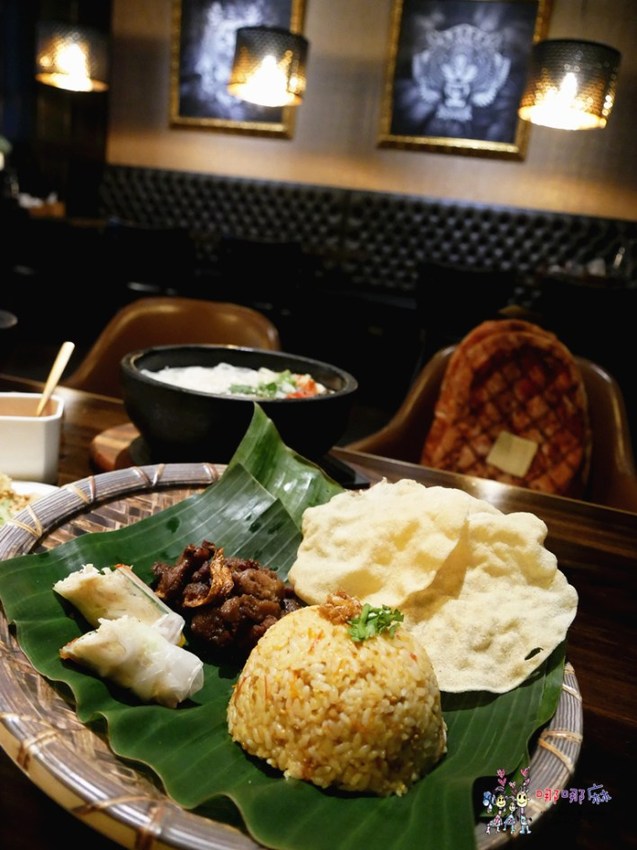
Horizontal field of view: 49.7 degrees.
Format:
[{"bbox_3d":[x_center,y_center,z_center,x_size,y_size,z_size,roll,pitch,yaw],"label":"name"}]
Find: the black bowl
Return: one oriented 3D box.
[{"bbox_3d":[-0.070,-0.008,0.603,0.200,0.082,0.200,7,16,-2],"label":"black bowl"}]

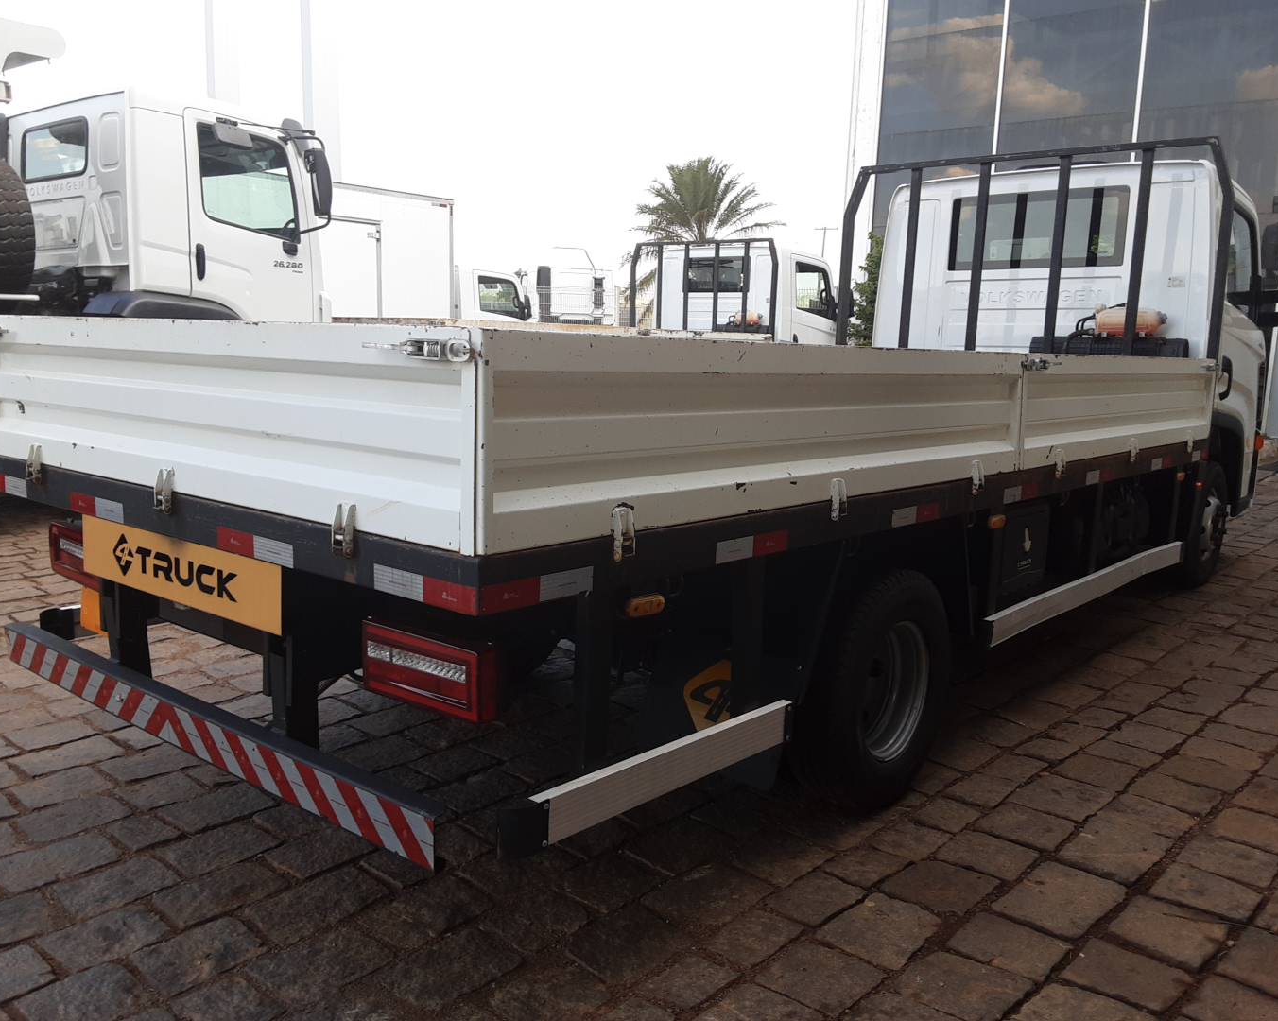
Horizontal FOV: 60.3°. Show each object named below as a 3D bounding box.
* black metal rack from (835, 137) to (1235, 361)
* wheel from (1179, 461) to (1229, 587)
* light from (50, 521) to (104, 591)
[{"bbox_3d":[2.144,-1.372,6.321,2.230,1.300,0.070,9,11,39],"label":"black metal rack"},{"bbox_3d":[3.522,0.060,7.026,0.240,0.785,0.790,9,11,39],"label":"wheel"},{"bbox_3d":[-1.641,0.136,3.288,0.367,0.148,0.070,9,11,39],"label":"light"}]

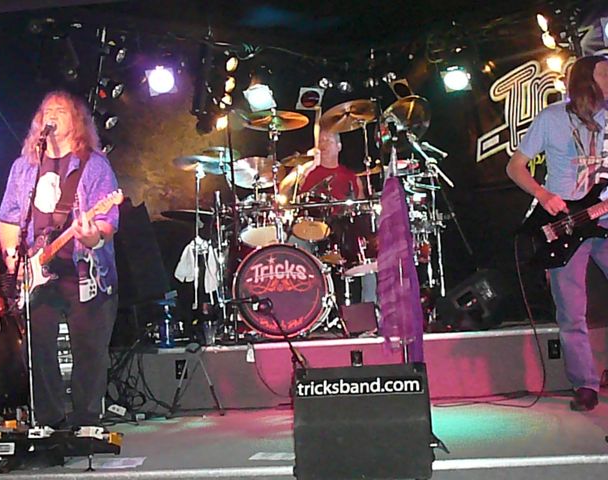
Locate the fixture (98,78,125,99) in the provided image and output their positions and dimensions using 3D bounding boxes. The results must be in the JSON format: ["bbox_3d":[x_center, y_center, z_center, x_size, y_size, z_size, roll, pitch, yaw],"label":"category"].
[{"bbox_3d":[-1.362,-1.072,6.800,0.130,0.130,0.160,-2,22,-40],"label":"fixture"}]

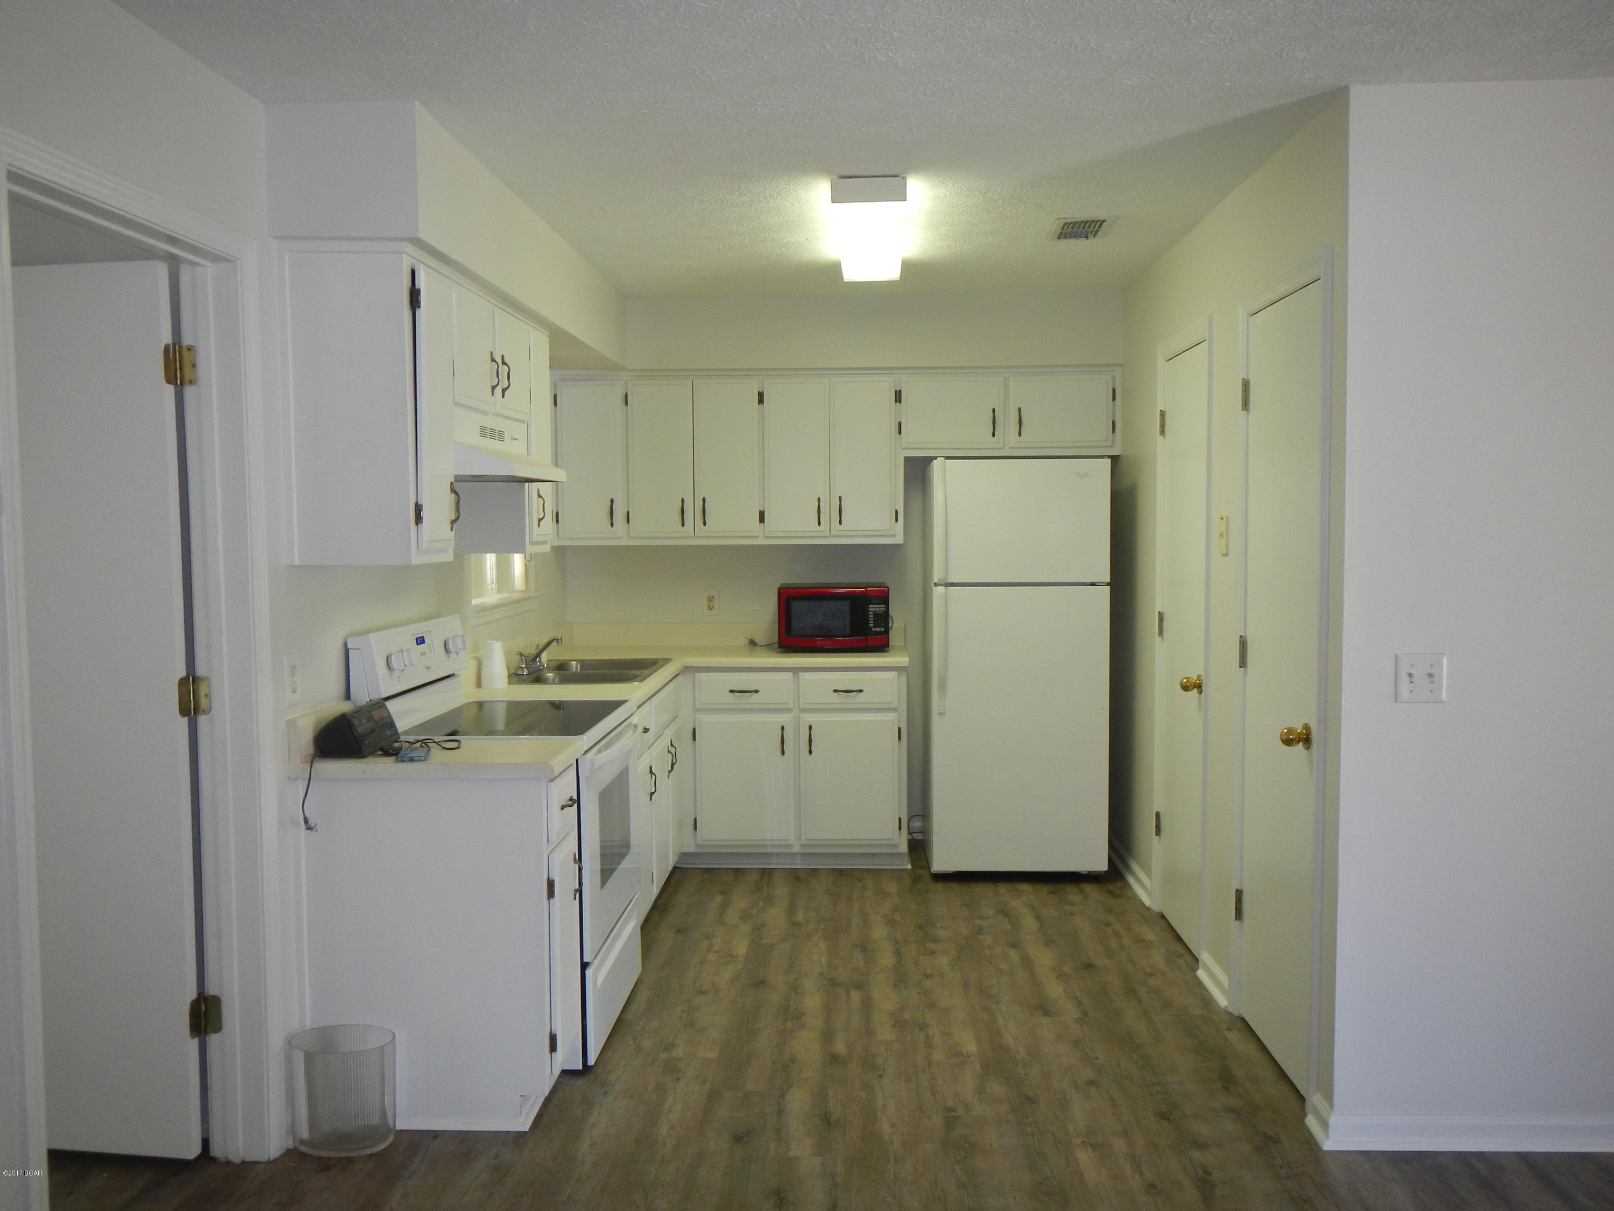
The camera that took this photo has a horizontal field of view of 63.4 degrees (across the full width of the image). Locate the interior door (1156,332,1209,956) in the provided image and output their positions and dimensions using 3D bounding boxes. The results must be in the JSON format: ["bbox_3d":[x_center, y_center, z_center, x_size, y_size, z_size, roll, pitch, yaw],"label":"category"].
[{"bbox_3d":[1.315,0.144,4.496,0.040,2.026,0.600,0,4,3],"label":"interior door"}]

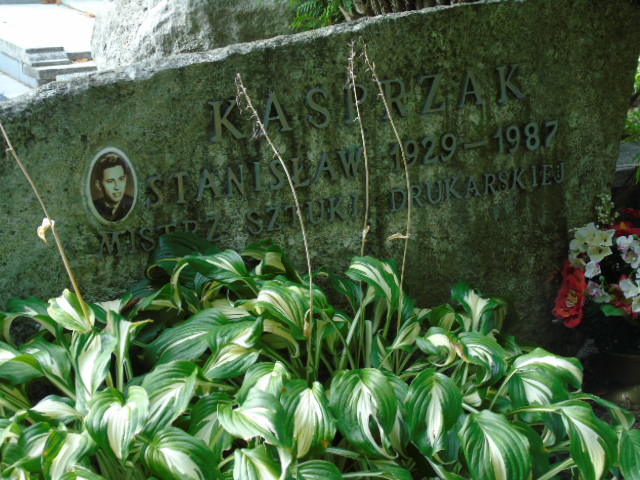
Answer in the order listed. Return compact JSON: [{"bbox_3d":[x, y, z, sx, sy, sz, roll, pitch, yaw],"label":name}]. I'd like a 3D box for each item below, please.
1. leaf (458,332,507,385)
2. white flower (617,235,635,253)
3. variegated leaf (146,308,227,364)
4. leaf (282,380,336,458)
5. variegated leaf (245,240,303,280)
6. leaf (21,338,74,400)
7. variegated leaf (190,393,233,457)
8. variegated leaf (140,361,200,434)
[{"bbox_3d":[0.254,0.185,2.050,0.062,0.045,0.085,-19,61,-21],"label":"leaf"},{"bbox_3d":[0.538,0.006,2.310,0.031,0.031,0.016,2,24,5],"label":"white flower"},{"bbox_3d":[-0.196,0.142,1.930,0.106,0.057,0.085,10,21,38],"label":"variegated leaf"},{"bbox_3d":[-0.014,0.245,1.790,0.071,0.089,0.070,-2,17,5],"label":"leaf"},{"bbox_3d":[-0.082,0.033,2.220,0.098,0.063,0.070,-4,20,0],"label":"variegated leaf"},{"bbox_3d":[-0.407,0.193,1.960,0.075,0.040,0.100,-34,56,-26],"label":"leaf"},{"bbox_3d":[-0.150,0.259,1.810,0.061,0.078,0.070,5,18,24],"label":"variegated leaf"},{"bbox_3d":[-0.210,0.220,1.830,0.073,0.084,0.075,8,20,33],"label":"variegated leaf"}]

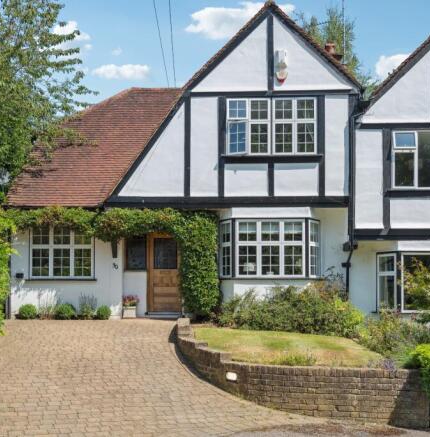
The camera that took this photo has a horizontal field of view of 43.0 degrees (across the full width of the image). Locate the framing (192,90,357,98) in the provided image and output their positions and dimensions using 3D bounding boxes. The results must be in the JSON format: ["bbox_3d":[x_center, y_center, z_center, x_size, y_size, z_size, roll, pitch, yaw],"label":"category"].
[{"bbox_3d":[1.345,-2.975,12.980,3.900,0.140,0.080,0,-2,3],"label":"framing"}]

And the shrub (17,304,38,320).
[{"bbox_3d":[-4.630,2.327,13.500,0.480,0.400,0.470,0,-2,3],"label":"shrub"}]

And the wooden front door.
[{"bbox_3d":[-1.295,1.397,13.980,0.910,2.050,0.100,0,-2,3],"label":"wooden front door"}]

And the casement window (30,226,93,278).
[{"bbox_3d":[-3.861,0.841,13.770,1.610,1.360,0.110,0,-2,3],"label":"casement window"}]

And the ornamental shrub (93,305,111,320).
[{"bbox_3d":[-2.734,2.284,13.250,0.400,0.400,0.400,0,0,0],"label":"ornamental shrub"}]

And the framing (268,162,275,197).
[{"bbox_3d":[1.337,-0.923,12.900,0.145,0.810,0.070,0,0,0],"label":"framing"}]

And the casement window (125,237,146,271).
[{"bbox_3d":[-2.056,0.892,14.100,0.570,0.880,0.090,0,0,0],"label":"casement window"}]

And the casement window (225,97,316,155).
[{"bbox_3d":[1.330,-2.217,13.000,2.200,1.390,0.120,0,-2,3],"label":"casement window"}]

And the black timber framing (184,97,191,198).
[{"bbox_3d":[-0.661,-1.726,13.070,0.150,2.380,0.070,0,-2,3],"label":"black timber framing"}]

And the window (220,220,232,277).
[{"bbox_3d":[0.286,0.734,13.200,0.100,1.380,0.560,1,-2,-33],"label":"window"}]

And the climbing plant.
[{"bbox_3d":[-2.436,1.053,13.350,5.120,2.700,0.700,0,0,0],"label":"climbing plant"}]

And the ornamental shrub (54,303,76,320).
[{"bbox_3d":[-3.633,2.260,13.250,0.530,0.450,0.520,0,0,0],"label":"ornamental shrub"}]

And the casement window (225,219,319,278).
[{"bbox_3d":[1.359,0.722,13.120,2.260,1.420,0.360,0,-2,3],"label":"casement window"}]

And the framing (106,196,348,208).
[{"bbox_3d":[0.296,-0.379,12.900,5.730,0.280,0.200,0,0,0],"label":"framing"}]

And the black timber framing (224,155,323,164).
[{"bbox_3d":[1.331,-1.390,12.850,2.310,0.235,0.140,0,0,0],"label":"black timber framing"}]

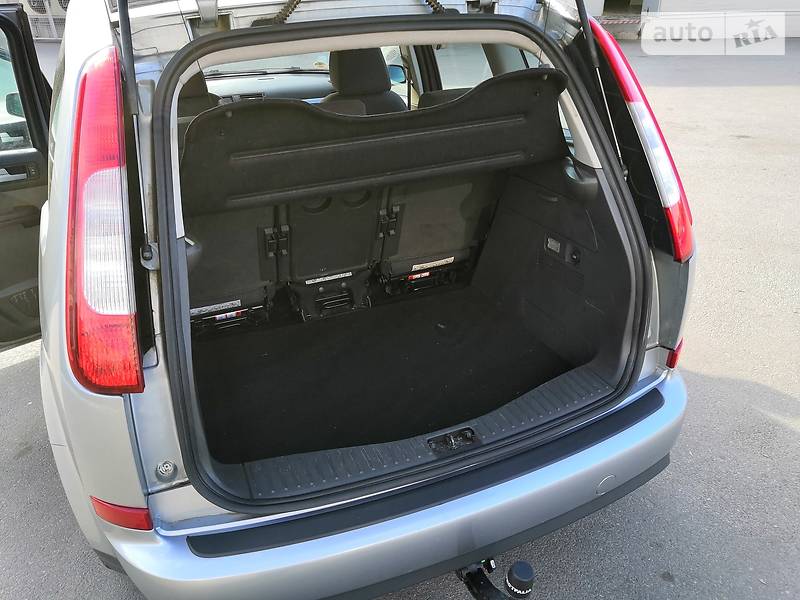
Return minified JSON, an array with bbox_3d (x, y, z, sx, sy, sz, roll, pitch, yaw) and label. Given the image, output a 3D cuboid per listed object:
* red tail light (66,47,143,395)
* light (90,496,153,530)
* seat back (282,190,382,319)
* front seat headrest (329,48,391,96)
[{"bbox_3d":[-0.595,-0.149,1.236,0.150,0.690,0.150,-6,-3,4],"label":"red tail light"},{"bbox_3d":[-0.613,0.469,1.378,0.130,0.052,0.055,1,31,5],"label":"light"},{"bbox_3d":[-0.263,-0.271,2.349,0.400,0.640,0.140,-13,46,-18],"label":"seat back"},{"bbox_3d":[-0.182,-1.027,2.774,0.265,0.215,0.120,-13,38,-18],"label":"front seat headrest"}]

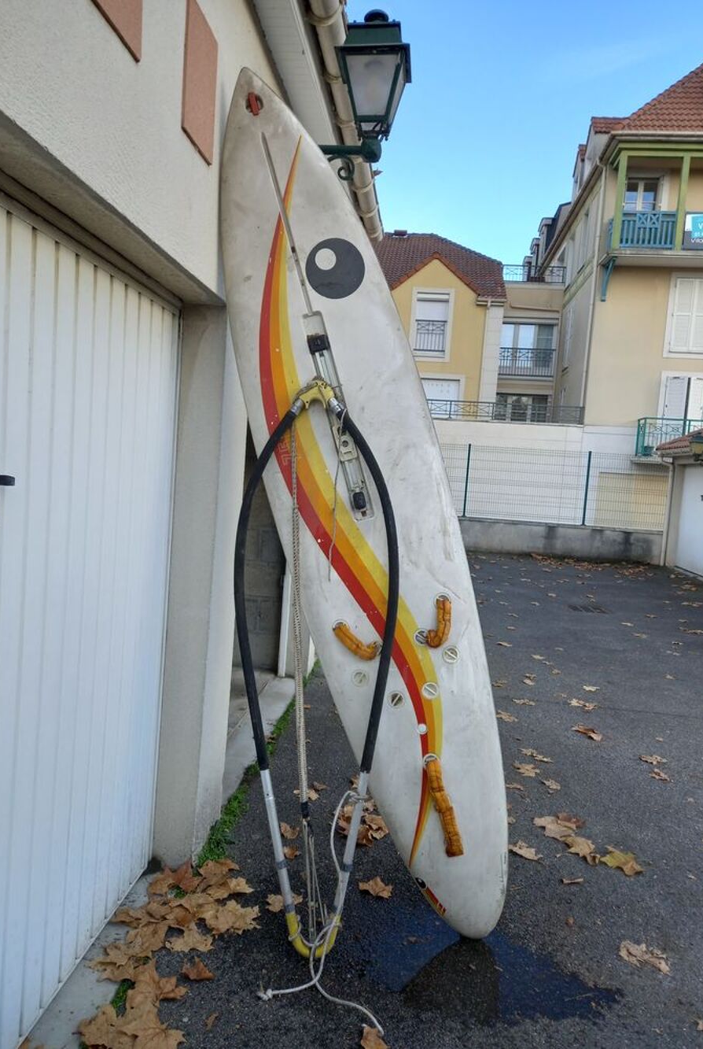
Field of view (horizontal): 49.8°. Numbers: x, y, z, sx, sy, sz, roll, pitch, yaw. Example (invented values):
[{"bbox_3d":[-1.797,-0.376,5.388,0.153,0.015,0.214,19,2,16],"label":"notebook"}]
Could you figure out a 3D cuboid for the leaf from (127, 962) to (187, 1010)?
[{"bbox_3d":[-0.545,1.283,2.127,0.164,0.035,0.174,4,4,5],"label":"leaf"}]

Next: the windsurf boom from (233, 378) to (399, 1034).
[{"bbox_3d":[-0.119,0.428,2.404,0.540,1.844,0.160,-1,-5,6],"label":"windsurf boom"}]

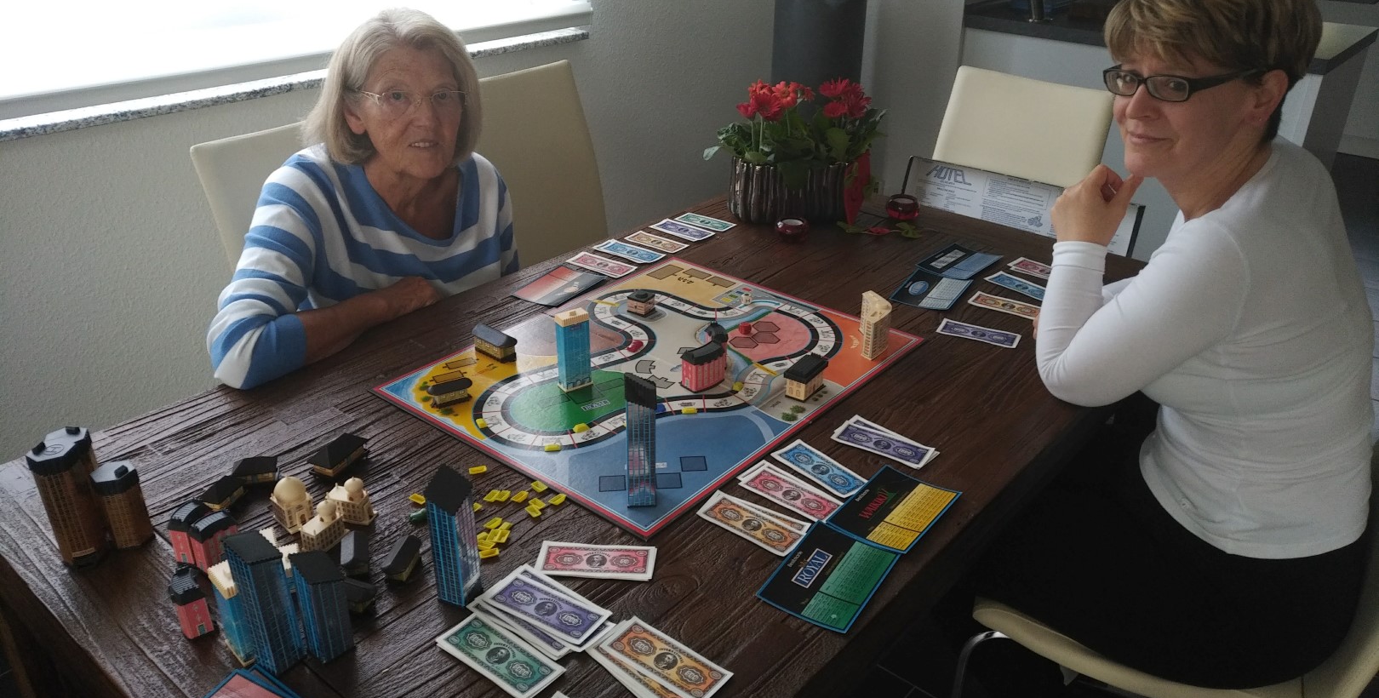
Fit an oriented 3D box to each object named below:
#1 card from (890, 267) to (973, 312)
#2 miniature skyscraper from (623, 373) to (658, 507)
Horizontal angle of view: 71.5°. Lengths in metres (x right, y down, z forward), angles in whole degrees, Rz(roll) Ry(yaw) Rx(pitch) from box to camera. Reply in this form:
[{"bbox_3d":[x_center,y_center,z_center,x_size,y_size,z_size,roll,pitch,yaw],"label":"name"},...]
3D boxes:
[{"bbox_3d":[0.397,-0.100,1.559,0.092,0.004,0.137,16,31,26],"label":"card"},{"bbox_3d":[-0.052,0.100,1.031,0.030,0.149,0.030,-2,27,-5],"label":"miniature skyscraper"}]

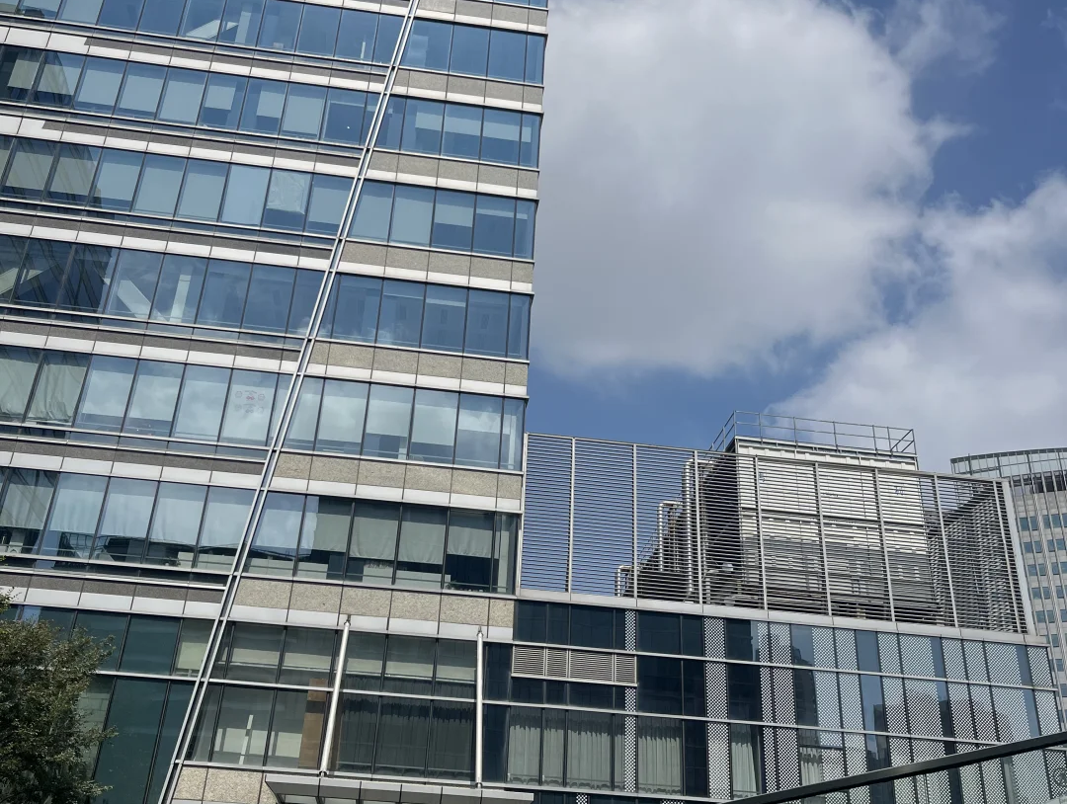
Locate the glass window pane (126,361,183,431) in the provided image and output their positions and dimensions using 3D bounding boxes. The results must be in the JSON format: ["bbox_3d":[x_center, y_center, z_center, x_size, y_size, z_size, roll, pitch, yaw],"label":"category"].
[{"bbox_3d":[-12.101,-0.151,34.147,1.430,2.533,0.050,6,-27,-6],"label":"glass window pane"}]

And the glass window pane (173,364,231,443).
[{"bbox_3d":[-10.630,0.055,34.277,1.430,2.652,0.050,6,-27,-6],"label":"glass window pane"}]

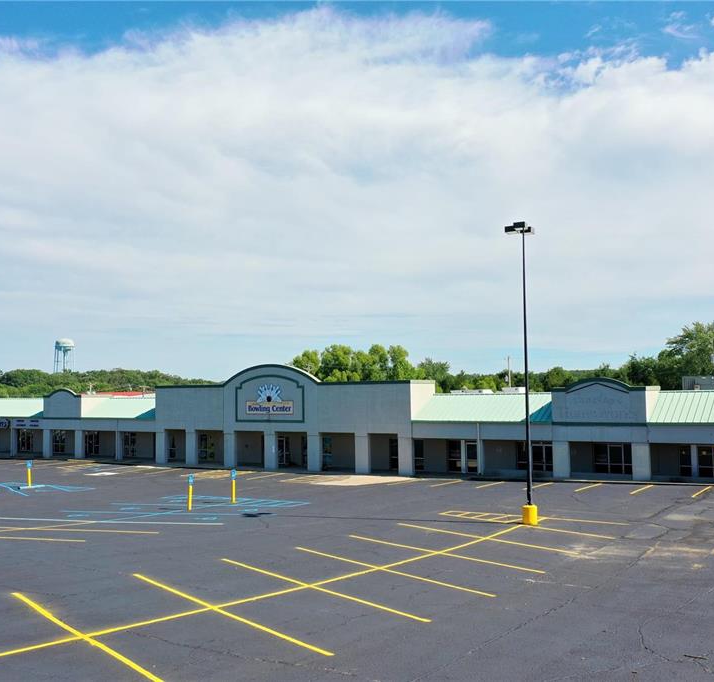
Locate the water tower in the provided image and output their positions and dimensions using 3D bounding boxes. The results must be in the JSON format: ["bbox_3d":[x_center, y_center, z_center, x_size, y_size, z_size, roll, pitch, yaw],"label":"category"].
[{"bbox_3d":[-190.647,14.803,518.548,14.500,33.000,14.500,-3,-6,29],"label":"water tower"}]

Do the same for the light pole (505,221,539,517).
[{"bbox_3d":[6.860,1.296,33.148,1.100,12.540,1.500,-3,-6,29],"label":"light pole"}]

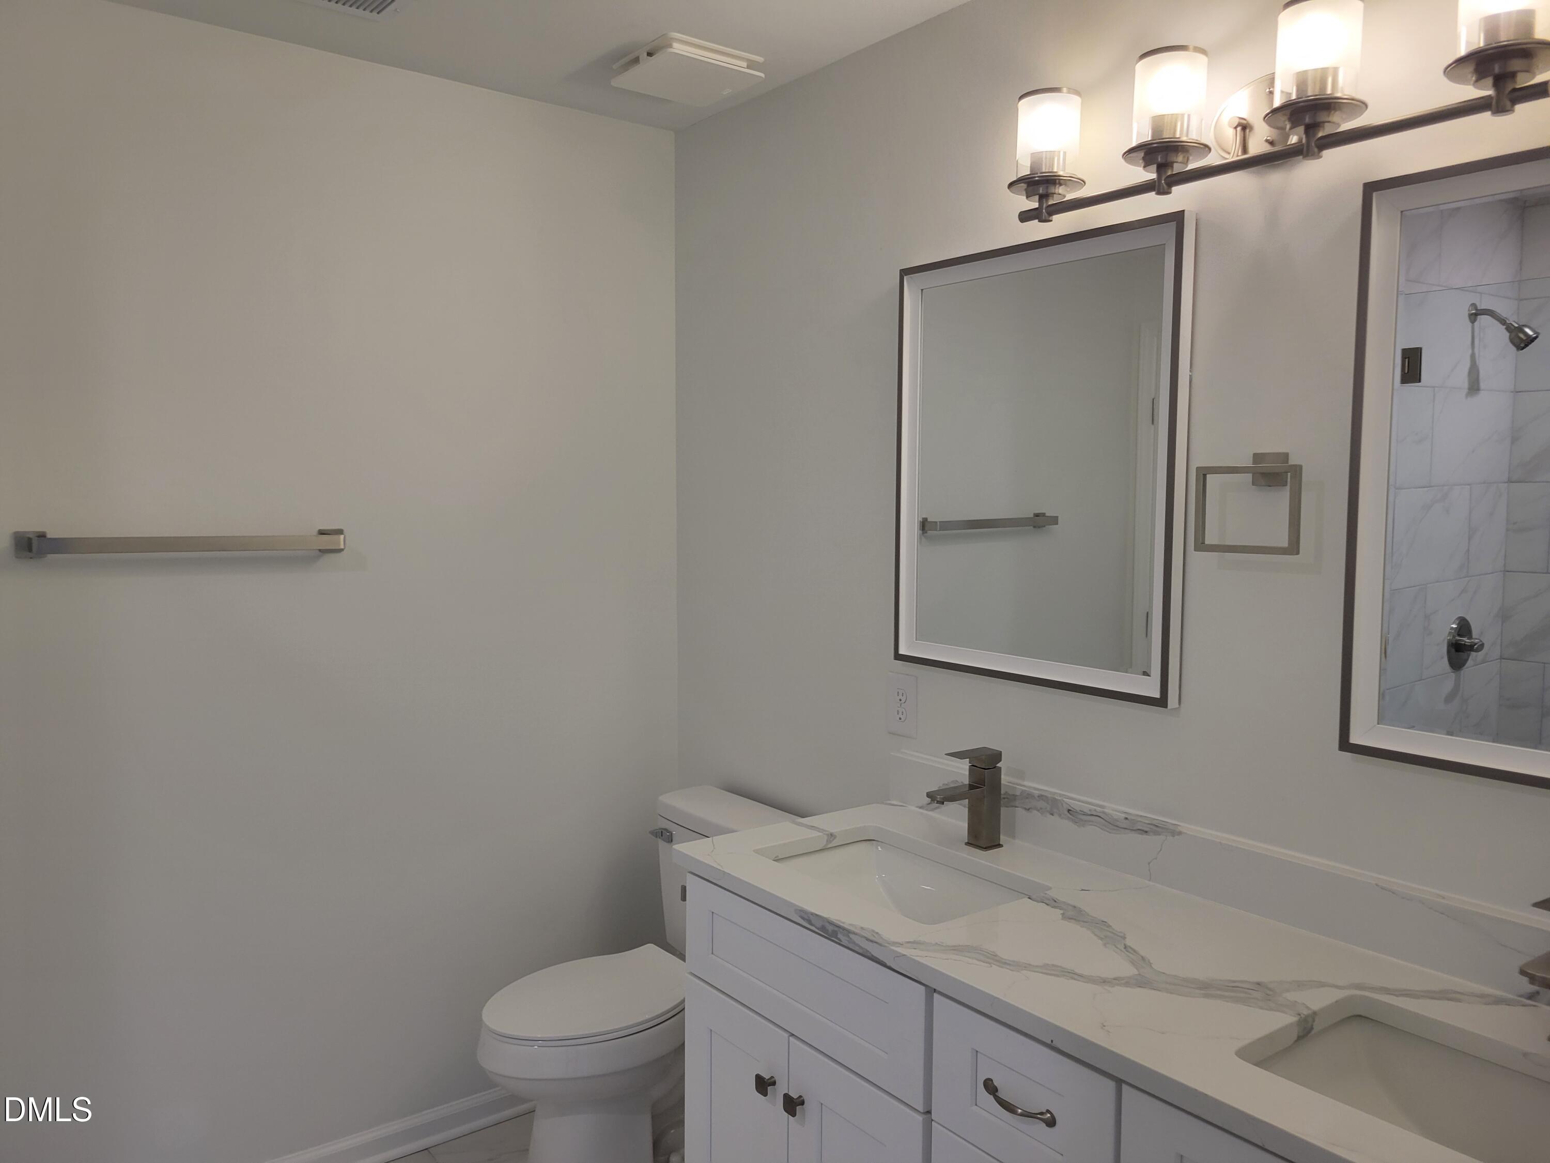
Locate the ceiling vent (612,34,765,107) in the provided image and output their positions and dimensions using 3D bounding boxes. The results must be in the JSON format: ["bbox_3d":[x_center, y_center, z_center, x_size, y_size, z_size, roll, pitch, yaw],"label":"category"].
[{"bbox_3d":[-0.190,-1.083,2.481,0.243,0.034,0.243,-3,6,-38],"label":"ceiling vent"}]

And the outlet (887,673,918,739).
[{"bbox_3d":[0.257,0.252,2.366,0.009,0.125,0.081,-3,6,-38],"label":"outlet"}]

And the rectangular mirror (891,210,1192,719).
[{"bbox_3d":[0.446,-0.205,2.070,0.032,0.769,0.626,-3,6,-38],"label":"rectangular mirror"}]

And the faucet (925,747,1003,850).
[{"bbox_3d":[0.336,0.393,2.065,0.159,0.174,0.047,-3,6,-38],"label":"faucet"}]

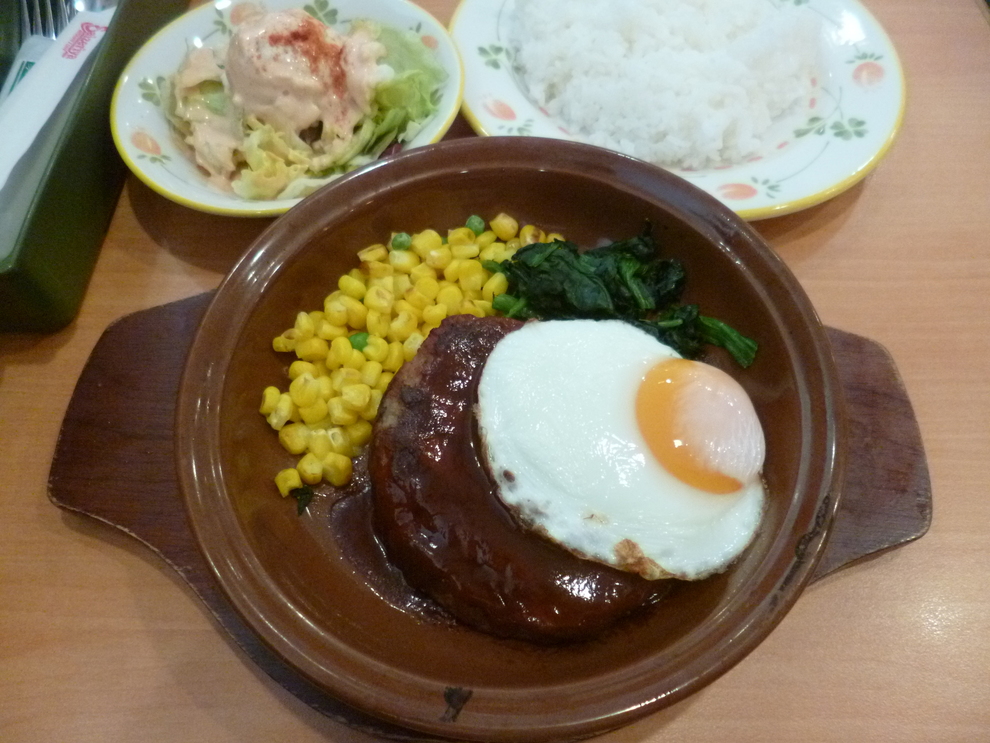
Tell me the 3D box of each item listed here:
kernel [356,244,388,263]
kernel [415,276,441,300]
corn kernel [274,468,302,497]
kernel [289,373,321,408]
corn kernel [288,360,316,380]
[{"bbox_3d":[-0.050,-0.048,0.278,0.012,0.007,0.007,-20,83,-8],"label":"kernel"},{"bbox_3d":[-0.025,-0.031,0.256,0.009,0.008,0.009,-10,63,-5],"label":"kernel"},{"bbox_3d":[-0.066,0.036,0.221,0.008,0.007,0.009,-19,66,-11],"label":"corn kernel"},{"bbox_3d":[-0.066,0.007,0.238,0.009,0.007,0.012,-14,63,-7],"label":"kernel"},{"bbox_3d":[-0.069,0.000,0.248,0.010,0.007,0.009,5,62,3],"label":"corn kernel"}]

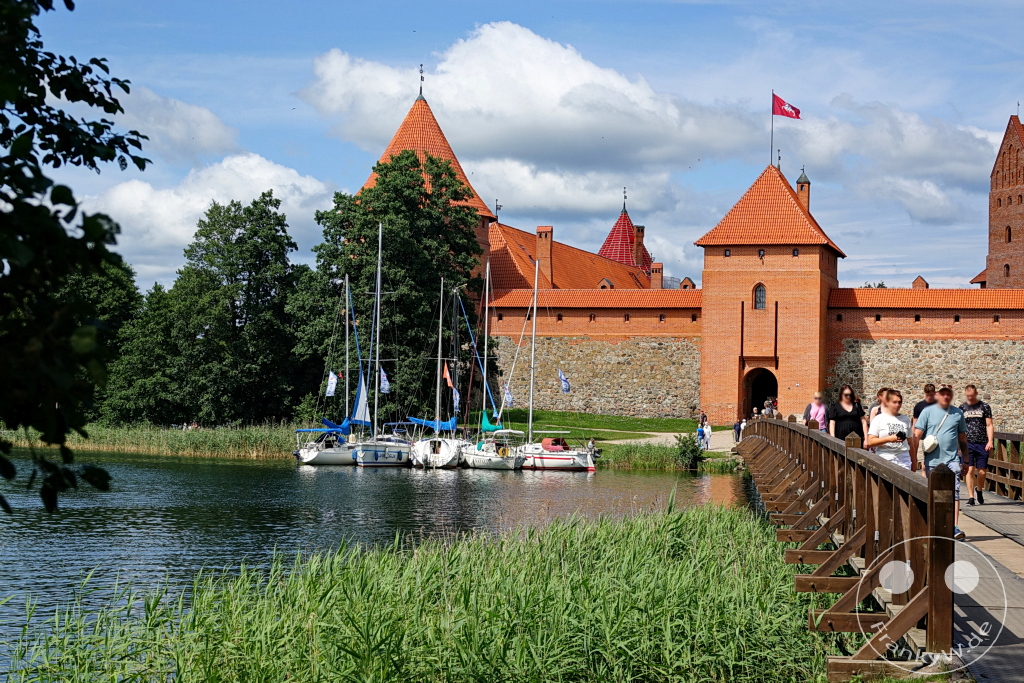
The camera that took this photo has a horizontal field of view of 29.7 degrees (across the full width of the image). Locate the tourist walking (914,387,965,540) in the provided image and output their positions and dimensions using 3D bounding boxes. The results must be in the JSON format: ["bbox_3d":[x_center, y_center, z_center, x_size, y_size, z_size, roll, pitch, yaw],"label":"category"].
[{"bbox_3d":[5.061,1.418,22.900,0.640,1.810,0.550,1,-1,6],"label":"tourist walking"}]

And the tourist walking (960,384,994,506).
[{"bbox_3d":[6.858,1.532,28.500,0.520,1.790,0.500,1,-2,9],"label":"tourist walking"}]

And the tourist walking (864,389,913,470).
[{"bbox_3d":[4.521,1.439,23.200,0.570,1.710,0.470,1,-2,0],"label":"tourist walking"}]

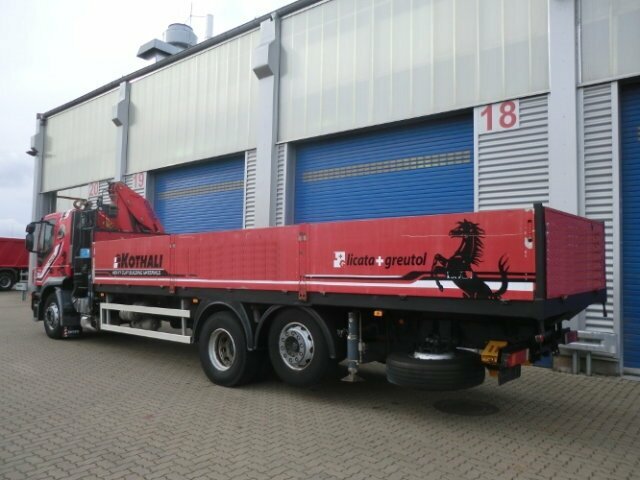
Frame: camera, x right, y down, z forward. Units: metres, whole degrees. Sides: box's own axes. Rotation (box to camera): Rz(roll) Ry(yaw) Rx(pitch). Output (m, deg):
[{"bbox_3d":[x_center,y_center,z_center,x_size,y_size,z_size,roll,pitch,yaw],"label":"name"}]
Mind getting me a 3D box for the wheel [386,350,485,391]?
[{"bbox_3d":[1.258,1.350,5.441,1.010,0.280,1.010,0,-3,0],"label":"wheel"}]

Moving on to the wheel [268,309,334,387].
[{"bbox_3d":[-0.189,1.300,6.249,1.017,1.017,0.300,-3,-4,41],"label":"wheel"}]

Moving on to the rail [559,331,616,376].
[{"bbox_3d":[4.096,1.756,7.632,0.771,0.660,0.250,-2,-4,39],"label":"rail"}]

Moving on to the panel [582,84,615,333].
[{"bbox_3d":[4.386,-0.324,7.846,0.439,4.374,0.060,-2,-4,39],"label":"panel"}]

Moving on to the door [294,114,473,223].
[{"bbox_3d":[1.152,-0.069,10.947,4.600,4.644,0.100,-2,-4,39],"label":"door"}]

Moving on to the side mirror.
[{"bbox_3d":[-6.871,0.059,11.843,0.140,0.460,0.210,-3,-4,41],"label":"side mirror"}]

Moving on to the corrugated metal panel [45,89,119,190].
[{"bbox_3d":[-9.311,-3.630,19.233,6.340,3.196,0.120,-2,-4,39],"label":"corrugated metal panel"}]

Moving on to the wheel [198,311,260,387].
[{"bbox_3d":[-1.273,1.543,7.213,1.017,1.017,0.330,-3,-4,41],"label":"wheel"}]

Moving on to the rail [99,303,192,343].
[{"bbox_3d":[-3.080,1.396,8.630,3.007,0.515,0.060,-3,-4,41],"label":"rail"}]

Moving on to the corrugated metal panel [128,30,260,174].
[{"bbox_3d":[-3.993,-3.821,14.870,6.340,3.196,0.120,-2,-4,39],"label":"corrugated metal panel"}]

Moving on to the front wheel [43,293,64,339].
[{"bbox_3d":[-5.951,1.756,11.367,1.017,1.017,0.300,-3,-4,41],"label":"front wheel"}]

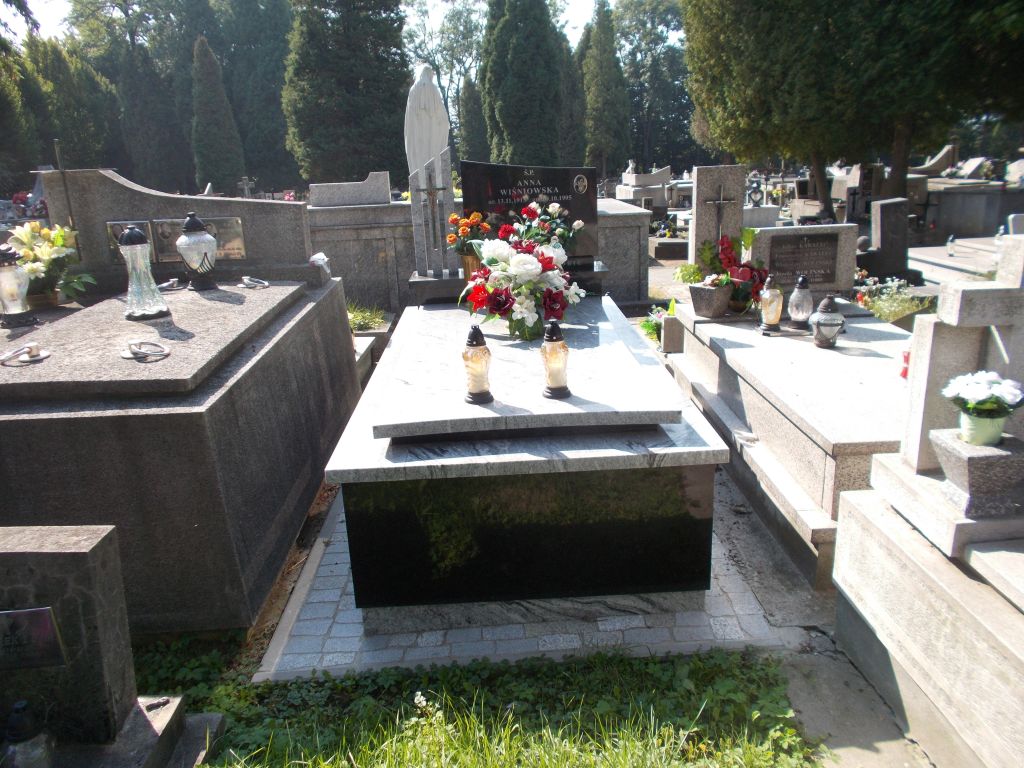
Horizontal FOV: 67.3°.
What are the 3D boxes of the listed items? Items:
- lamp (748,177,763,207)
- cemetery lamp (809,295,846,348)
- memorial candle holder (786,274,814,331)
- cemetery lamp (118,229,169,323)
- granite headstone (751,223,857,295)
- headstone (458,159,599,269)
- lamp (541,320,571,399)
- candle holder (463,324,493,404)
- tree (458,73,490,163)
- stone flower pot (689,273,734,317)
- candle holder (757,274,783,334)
[{"bbox_3d":[2.490,-1.958,7.857,0.140,0.284,0.120,-3,17,-1],"label":"lamp"},{"bbox_3d":[1.533,-0.309,3.719,0.165,0.250,0.165,-3,17,-1],"label":"cemetery lamp"},{"bbox_3d":[1.379,-0.395,3.648,0.131,0.250,0.131,-3,17,-1],"label":"memorial candle holder"},{"bbox_3d":[-1.506,-0.458,3.121,0.172,0.342,0.172,-3,17,-1],"label":"cemetery lamp"},{"bbox_3d":[1.746,-0.759,4.671,0.635,0.390,0.120,-3,17,-1],"label":"granite headstone"},{"bbox_3d":[0.102,-0.940,4.248,0.727,0.597,0.094,-3,17,-1],"label":"headstone"},{"bbox_3d":[0.137,-0.085,2.386,0.093,0.236,0.093,-3,17,-1],"label":"lamp"},{"bbox_3d":[-0.115,-0.070,2.530,0.098,0.257,0.098,-3,17,-1],"label":"candle holder"},{"bbox_3d":[-1.759,-11.328,34.159,1.400,4.600,1.400,-3,17,-1],"label":"tree"},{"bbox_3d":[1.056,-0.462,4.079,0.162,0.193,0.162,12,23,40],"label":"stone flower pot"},{"bbox_3d":[1.355,-0.428,4.013,0.122,0.298,0.122,-3,17,-1],"label":"candle holder"}]

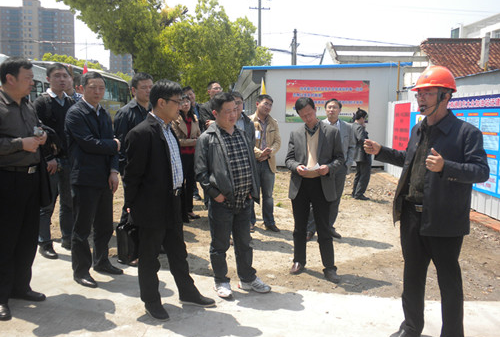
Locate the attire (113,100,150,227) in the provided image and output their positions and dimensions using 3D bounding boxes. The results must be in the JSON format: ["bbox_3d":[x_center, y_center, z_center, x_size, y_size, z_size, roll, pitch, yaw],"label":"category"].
[{"bbox_3d":[-1.039,0.059,4.934,0.500,1.419,0.330,-3,6,-37],"label":"attire"}]

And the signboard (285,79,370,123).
[{"bbox_3d":[2.240,-1.919,15.350,2.400,1.230,0.050,1,5,-1],"label":"signboard"}]

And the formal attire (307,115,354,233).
[{"bbox_3d":[1.003,0.087,6.620,0.570,1.440,0.360,2,6,14],"label":"formal attire"}]

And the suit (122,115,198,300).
[{"bbox_3d":[-0.680,0.311,4.062,0.470,1.451,0.500,4,6,35],"label":"suit"}]

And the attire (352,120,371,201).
[{"bbox_3d":[2.104,-0.156,10.086,0.330,1.475,0.450,0,5,-12],"label":"attire"}]

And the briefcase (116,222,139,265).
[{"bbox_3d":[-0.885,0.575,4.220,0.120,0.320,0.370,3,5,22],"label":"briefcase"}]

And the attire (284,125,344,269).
[{"bbox_3d":[0.595,0.258,4.930,0.560,1.400,0.380,1,5,9],"label":"attire"}]

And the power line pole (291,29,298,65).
[{"bbox_3d":[3.078,-5.840,37.353,0.420,7.602,0.360,1,5,0],"label":"power line pole"}]

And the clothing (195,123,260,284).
[{"bbox_3d":[-0.185,0.310,4.602,0.550,1.390,0.360,-3,6,-37],"label":"clothing"}]

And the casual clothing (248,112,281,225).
[{"bbox_3d":[0.187,0.019,6.880,0.500,1.490,0.360,0,5,-3],"label":"casual clothing"}]

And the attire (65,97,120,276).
[{"bbox_3d":[-1.323,0.173,4.462,0.500,1.488,0.350,-4,6,-40],"label":"attire"}]

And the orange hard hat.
[{"bbox_3d":[1.124,-0.546,3.280,0.285,0.160,0.220,-1,6,-18],"label":"orange hard hat"}]

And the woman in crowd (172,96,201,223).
[{"bbox_3d":[-0.845,-0.140,7.170,0.440,1.667,0.310,-2,5,-25],"label":"woman in crowd"}]

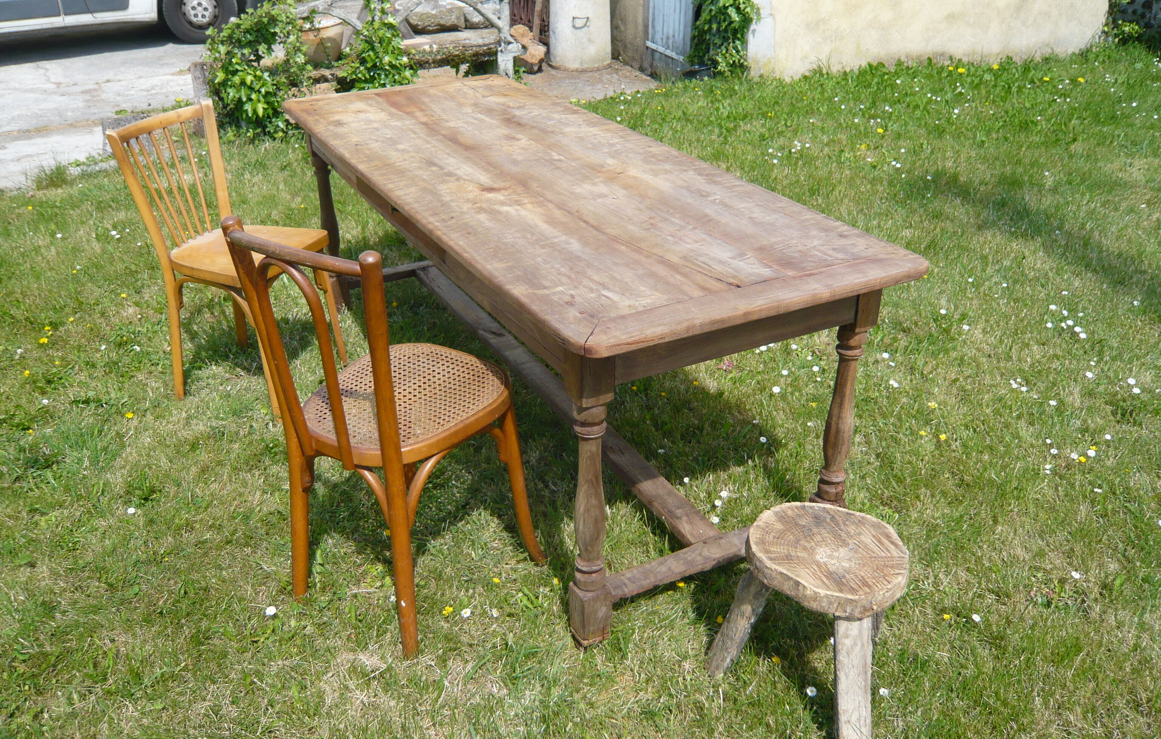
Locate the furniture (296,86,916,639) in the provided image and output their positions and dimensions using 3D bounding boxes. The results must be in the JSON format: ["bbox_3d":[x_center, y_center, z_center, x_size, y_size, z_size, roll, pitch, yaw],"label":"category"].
[{"bbox_3d":[-0.143,-0.223,2.686,0.809,0.760,2.080,-15,32,-25],"label":"furniture"}]

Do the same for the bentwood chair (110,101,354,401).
[{"bbox_3d":[-1.030,-0.319,2.801,0.445,0.820,0.435,9,30,16],"label":"bentwood chair"}]

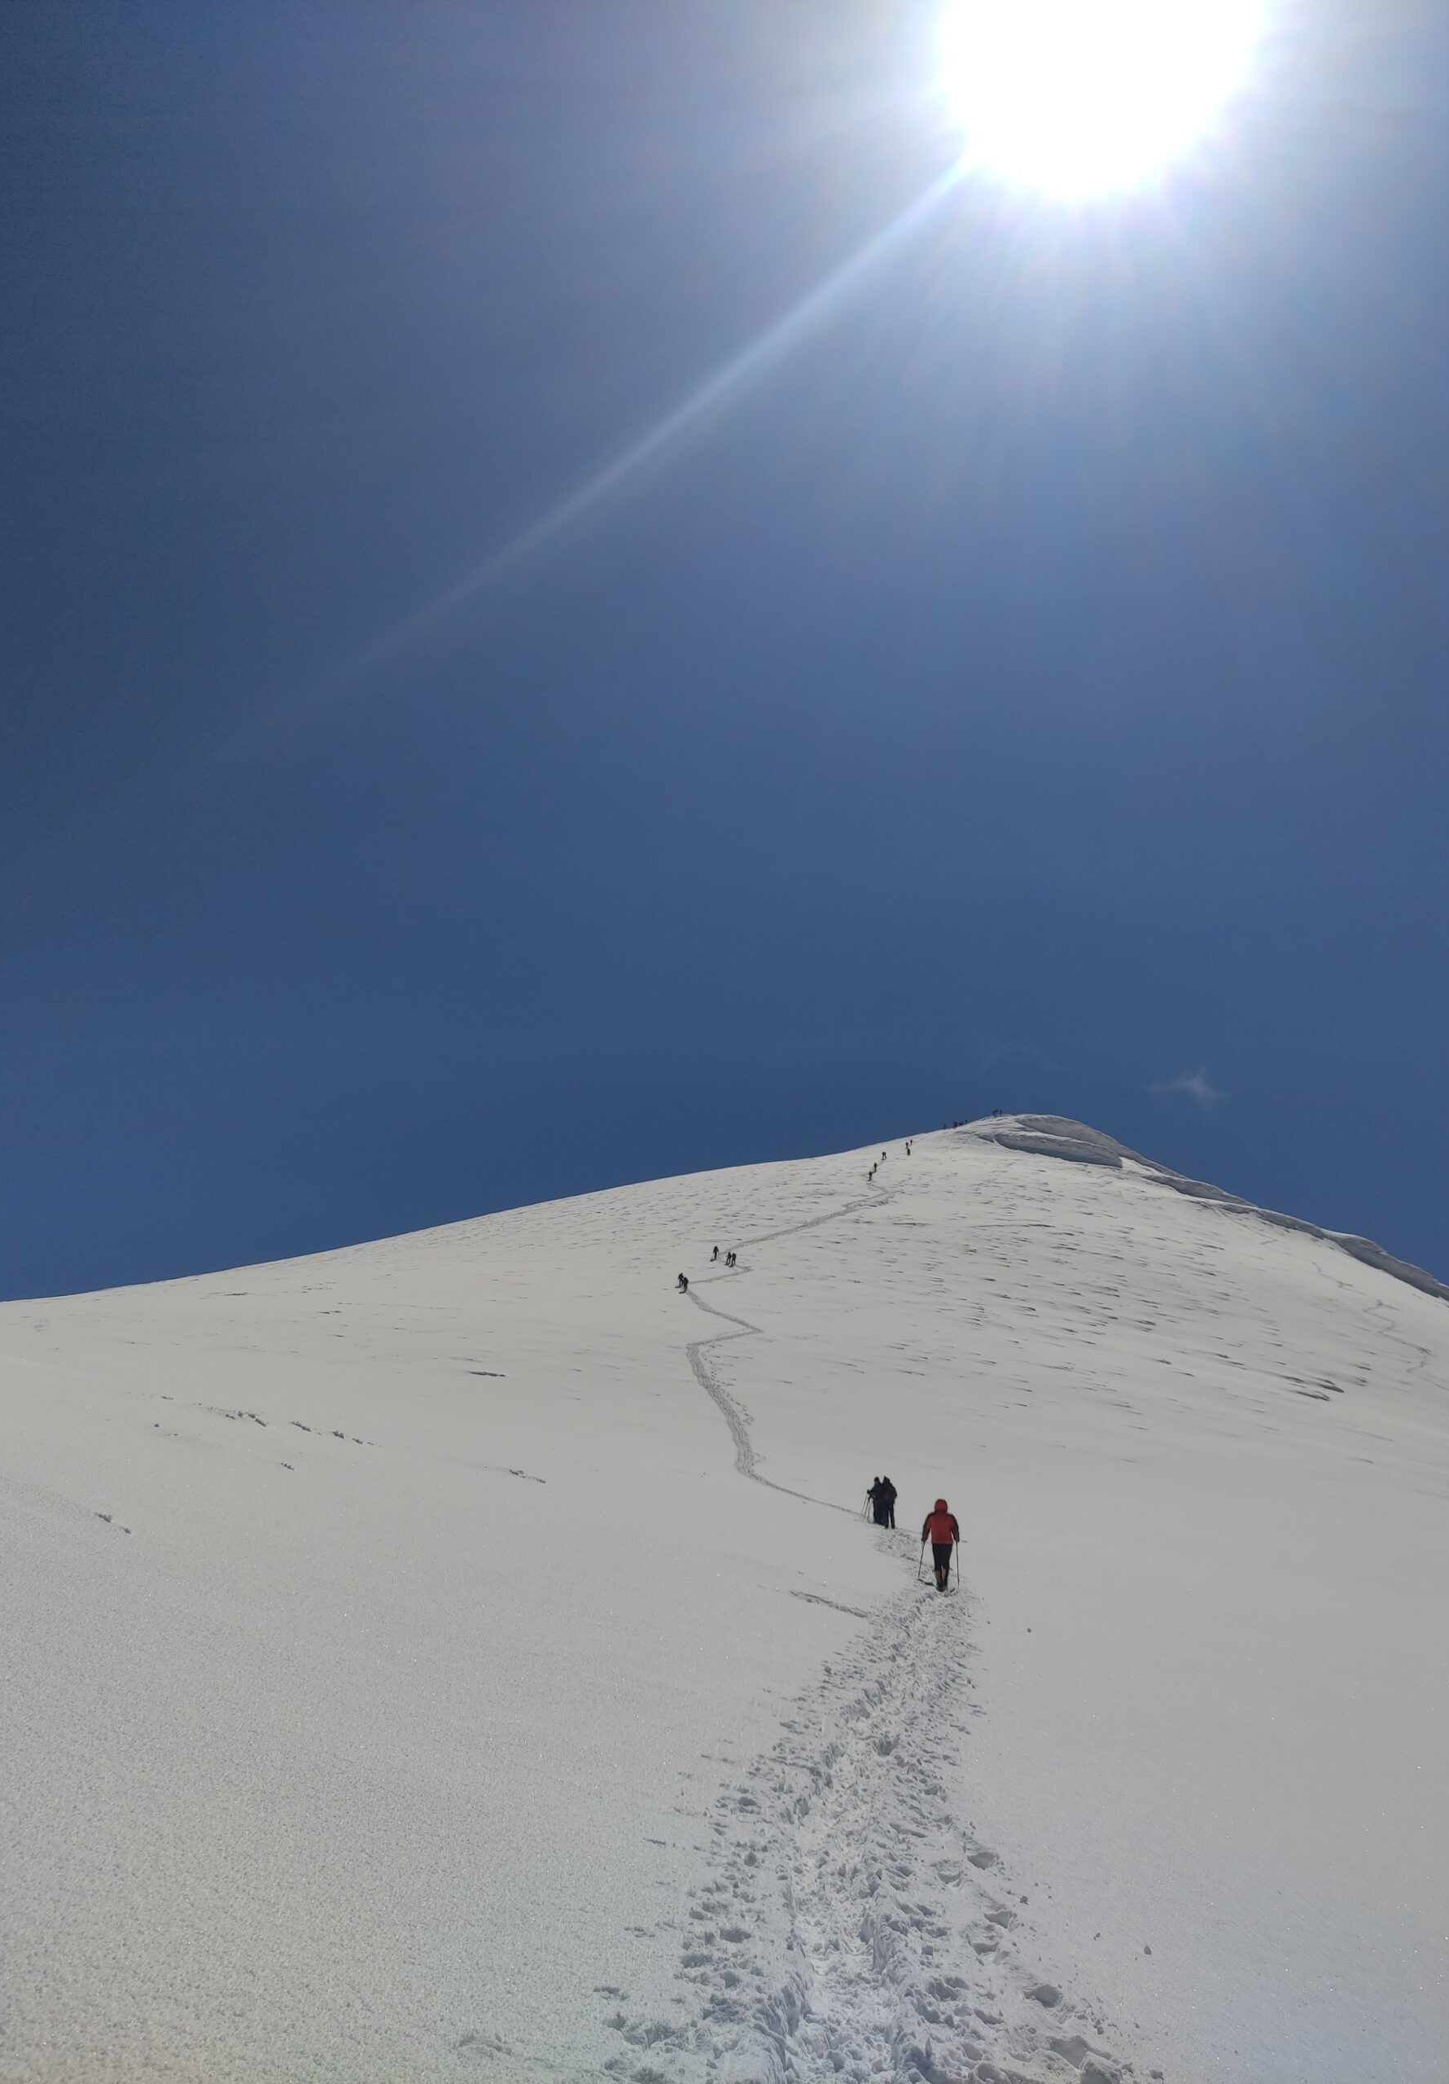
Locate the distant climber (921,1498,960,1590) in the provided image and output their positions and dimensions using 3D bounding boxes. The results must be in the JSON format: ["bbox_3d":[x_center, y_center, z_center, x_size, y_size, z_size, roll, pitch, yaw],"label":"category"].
[{"bbox_3d":[4.277,9.931,29.700,0.760,1.760,0.520,-2,-18,4],"label":"distant climber"}]

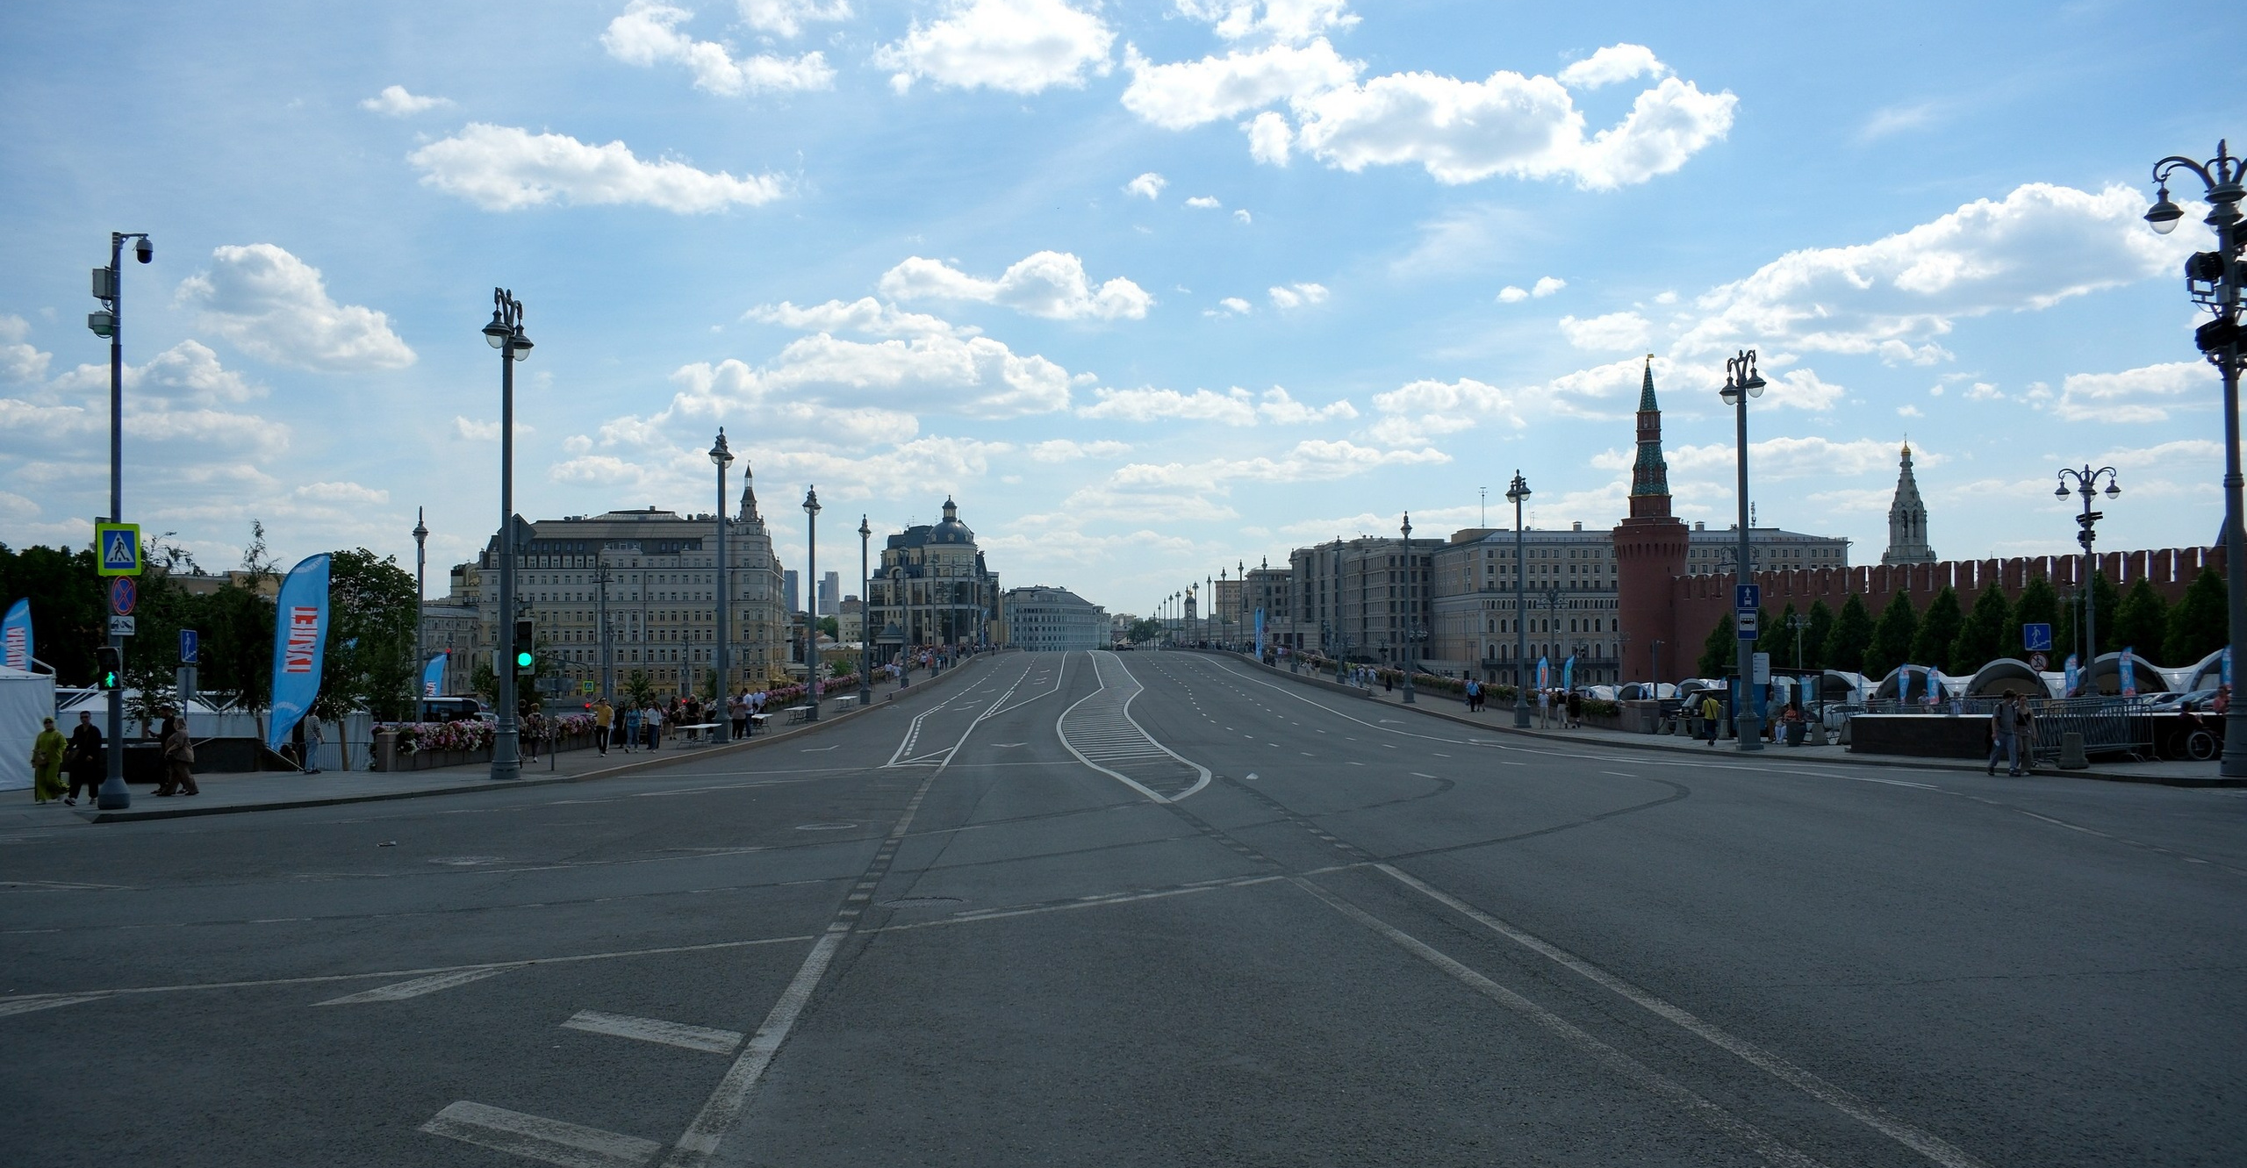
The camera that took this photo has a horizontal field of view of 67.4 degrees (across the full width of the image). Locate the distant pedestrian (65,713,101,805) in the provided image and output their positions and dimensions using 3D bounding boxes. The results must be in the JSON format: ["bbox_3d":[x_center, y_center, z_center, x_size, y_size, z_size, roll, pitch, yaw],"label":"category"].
[{"bbox_3d":[-19.131,3.190,31.000,0.620,1.730,0.500,-1,-2,3],"label":"distant pedestrian"}]

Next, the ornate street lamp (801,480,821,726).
[{"bbox_3d":[-15.541,0.980,84.000,0.720,11.700,2.500,0,-2,0],"label":"ornate street lamp"}]

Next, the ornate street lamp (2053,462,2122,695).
[{"bbox_3d":[49.998,0.275,87.000,3.050,13.000,3.050,-2,-2,27],"label":"ornate street lamp"}]

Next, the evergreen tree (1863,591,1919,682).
[{"bbox_3d":[63.556,5.748,139.000,4.300,10.200,4.300,0,-2,0],"label":"evergreen tree"}]

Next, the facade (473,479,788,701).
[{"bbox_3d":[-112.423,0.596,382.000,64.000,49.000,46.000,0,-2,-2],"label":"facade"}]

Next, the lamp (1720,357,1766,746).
[{"bbox_3d":[18.651,-1.050,50.500,0.720,11.900,2.500,0,-2,0],"label":"lamp"}]

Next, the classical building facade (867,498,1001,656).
[{"bbox_3d":[-56.806,0.266,512.000,39.000,51.000,34.000,0,-2,0],"label":"classical building facade"}]

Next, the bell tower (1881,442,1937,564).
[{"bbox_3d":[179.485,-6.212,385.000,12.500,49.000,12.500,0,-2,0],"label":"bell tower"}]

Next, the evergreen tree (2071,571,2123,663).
[{"bbox_3d":[70.054,4.124,121.000,4.200,10.400,4.200,0,-2,0],"label":"evergreen tree"}]

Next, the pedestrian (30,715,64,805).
[{"bbox_3d":[-20.162,3.316,31.571,0.620,1.630,0.500,-2,-2,34],"label":"pedestrian"}]

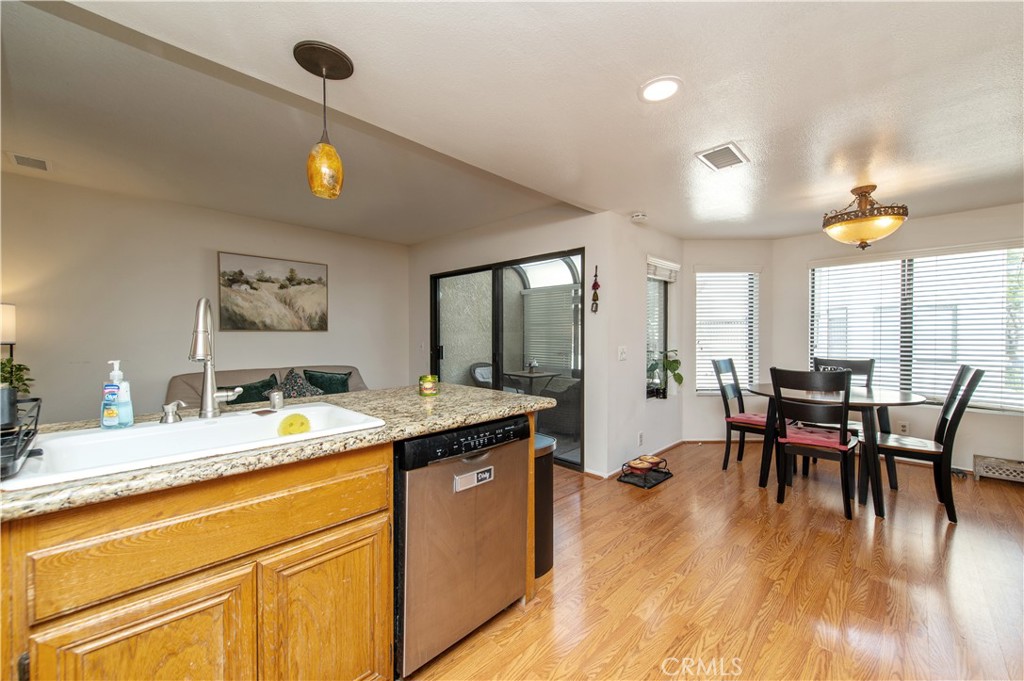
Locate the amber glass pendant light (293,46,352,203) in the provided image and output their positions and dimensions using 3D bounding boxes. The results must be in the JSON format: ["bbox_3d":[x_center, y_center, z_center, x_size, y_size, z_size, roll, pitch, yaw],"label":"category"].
[{"bbox_3d":[-0.722,-0.815,1.524,0.200,0.535,0.200,0,1,45],"label":"amber glass pendant light"}]

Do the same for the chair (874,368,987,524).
[{"bbox_3d":[2.870,0.686,2.856,0.595,0.990,0.450,0,1,38],"label":"chair"}]

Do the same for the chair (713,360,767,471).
[{"bbox_3d":[2.192,0.680,3.584,0.450,0.990,0.595,0,1,-42],"label":"chair"}]

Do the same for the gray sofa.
[{"bbox_3d":[-2.226,0.737,4.082,0.900,0.860,2.080,0,1,45],"label":"gray sofa"}]

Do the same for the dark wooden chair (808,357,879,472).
[{"bbox_3d":[2.893,0.681,3.515,0.450,0.990,0.595,0,1,45],"label":"dark wooden chair"}]

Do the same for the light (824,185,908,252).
[{"bbox_3d":[2.552,-0.877,2.873,0.465,0.445,0.465,0,1,45],"label":"light"}]

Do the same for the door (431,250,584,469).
[{"bbox_3d":[-0.187,0.162,4.420,2.415,2.010,0.110,0,1,45],"label":"door"}]

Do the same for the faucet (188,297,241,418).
[{"bbox_3d":[-1.012,0.066,1.373,0.135,0.415,0.280,0,1,-31],"label":"faucet"}]

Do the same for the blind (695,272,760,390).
[{"bbox_3d":[2.454,-0.091,4.520,0.750,1.385,0.060,0,0,0],"label":"blind"}]

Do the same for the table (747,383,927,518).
[{"bbox_3d":[2.563,0.800,3.238,1.150,0.757,1.220,0,1,45],"label":"table"}]

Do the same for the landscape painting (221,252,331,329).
[{"bbox_3d":[-2.574,-0.505,4.394,0.040,0.815,1.080,0,1,45],"label":"landscape painting"}]

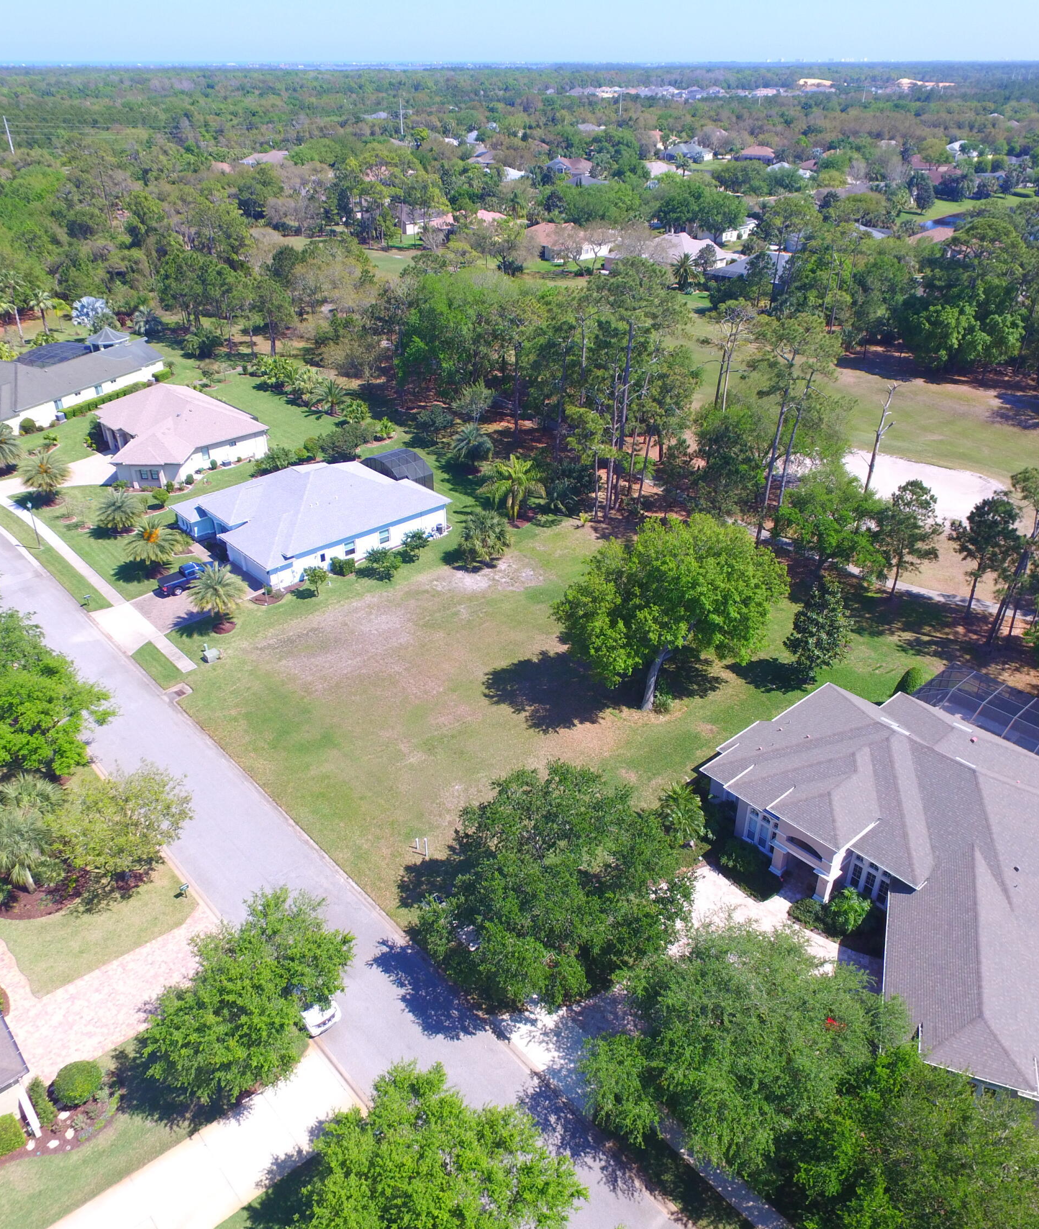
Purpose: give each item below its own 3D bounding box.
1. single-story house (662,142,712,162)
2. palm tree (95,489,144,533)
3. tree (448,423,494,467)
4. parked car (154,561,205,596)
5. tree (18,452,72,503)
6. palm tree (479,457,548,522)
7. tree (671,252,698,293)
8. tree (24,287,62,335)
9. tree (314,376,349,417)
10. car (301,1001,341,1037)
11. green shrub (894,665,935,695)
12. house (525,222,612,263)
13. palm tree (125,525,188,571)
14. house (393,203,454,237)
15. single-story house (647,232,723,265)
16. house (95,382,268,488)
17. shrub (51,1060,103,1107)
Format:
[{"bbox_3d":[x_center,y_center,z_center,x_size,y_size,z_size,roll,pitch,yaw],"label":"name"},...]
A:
[{"bbox_3d":[83.248,-231.408,474.184,22.000,6.800,19.000,16,34,25],"label":"single-story house"},{"bbox_3d":[-42.821,-10.957,100.892,5.100,4.900,5.100,0,30,0],"label":"palm tree"},{"bbox_3d":[-5.852,-20.178,115.931,5.500,6.100,5.500,-2,30,-3],"label":"tree"},{"bbox_3d":[-32.206,-3.624,92.000,1.900,1.850,5.600,27,40,38],"label":"parked car"},{"bbox_3d":[-54.030,-15.430,107.762,5.800,5.700,5.800,0,30,0],"label":"tree"},{"bbox_3d":[-0.719,-13.853,106.978,7.200,7.700,7.400,0,30,0],"label":"palm tree"},{"bbox_3d":[36.055,-74.066,205.287,5.600,7.800,5.600,0,30,0],"label":"tree"},{"bbox_3d":[-87.408,-55.269,173.277,6.000,8.200,6.000,0,30,0],"label":"tree"},{"bbox_3d":[-27.524,-32.241,140.422,5.000,5.600,5.100,0,30,0],"label":"tree"},{"bbox_3d":[-11.682,20.457,51.143,1.820,1.470,4.700,-24,38,-34],"label":"car"},{"bbox_3d":[30.897,5.428,74.682,2.700,3.400,2.700,14,33,23],"label":"green shrub"},{"bbox_3d":[10.997,-99.409,250.268,21.000,7.000,21.000,-21,36,-31],"label":"house"},{"bbox_3d":[-35.559,-6.129,92.445,6.000,5.100,6.000,0,30,0],"label":"palm tree"},{"bbox_3d":[-28.731,-118.178,281.940,19.000,6.500,19.000,23,37,34],"label":"house"},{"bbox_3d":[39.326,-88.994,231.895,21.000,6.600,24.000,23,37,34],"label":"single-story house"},{"bbox_3d":[-46.314,-24.968,123.527,27.654,6.900,19.763,27,40,38],"label":"house"},{"bbox_3d":[-22.520,23.948,48.327,2.300,1.850,2.300,0,30,0],"label":"shrub"}]

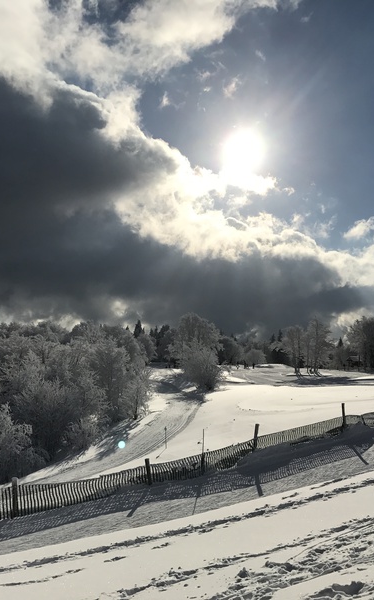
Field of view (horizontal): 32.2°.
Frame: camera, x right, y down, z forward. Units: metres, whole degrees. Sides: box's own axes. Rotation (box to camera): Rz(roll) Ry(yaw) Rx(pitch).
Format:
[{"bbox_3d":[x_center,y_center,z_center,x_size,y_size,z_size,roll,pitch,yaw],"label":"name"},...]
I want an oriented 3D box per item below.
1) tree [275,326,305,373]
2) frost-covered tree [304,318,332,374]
[{"bbox_3d":[18.873,9.118,118.000,5.471,8.571,5.471,0,-5,0],"label":"tree"},{"bbox_3d":[23.797,8.525,118.000,5.106,10.303,5.361,0,-5,0],"label":"frost-covered tree"}]

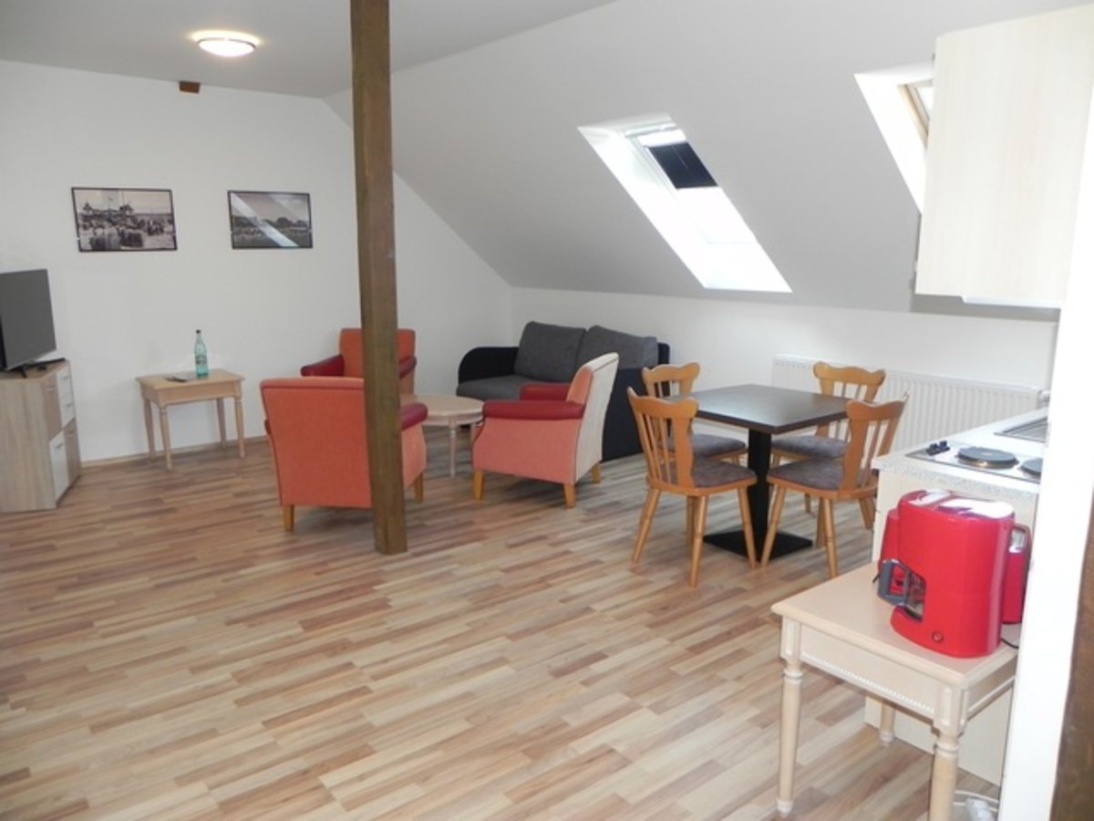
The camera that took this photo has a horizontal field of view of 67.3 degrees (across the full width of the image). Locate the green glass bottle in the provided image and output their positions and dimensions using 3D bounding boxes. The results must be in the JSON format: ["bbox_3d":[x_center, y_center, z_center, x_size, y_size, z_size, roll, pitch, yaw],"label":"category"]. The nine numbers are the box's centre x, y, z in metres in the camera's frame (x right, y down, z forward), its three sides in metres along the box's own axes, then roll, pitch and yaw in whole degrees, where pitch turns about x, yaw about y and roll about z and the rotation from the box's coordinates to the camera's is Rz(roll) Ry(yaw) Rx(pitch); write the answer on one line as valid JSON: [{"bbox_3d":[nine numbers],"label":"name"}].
[{"bbox_3d":[-2.491,-0.410,5.915,0.085,0.335,0.085,-9,14,-38],"label":"green glass bottle"}]

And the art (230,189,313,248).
[{"bbox_3d":[-2.085,-1.442,6.254,0.621,0.413,0.022,-9,14,-38],"label":"art"}]

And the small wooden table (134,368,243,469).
[{"bbox_3d":[-2.563,0.069,5.999,0.640,0.590,0.530,-9,14,-39],"label":"small wooden table"}]

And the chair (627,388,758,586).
[{"bbox_3d":[0.717,0.327,3.968,0.510,0.880,0.430,-9,14,-38],"label":"chair"}]

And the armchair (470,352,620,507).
[{"bbox_3d":[-0.004,0.100,5.156,0.780,0.865,0.710,4,12,18],"label":"armchair"}]

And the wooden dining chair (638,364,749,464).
[{"bbox_3d":[0.859,0.208,4.581,0.430,0.876,0.510,-8,13,-34],"label":"wooden dining chair"}]

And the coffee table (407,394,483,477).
[{"bbox_3d":[-0.786,0.175,5.611,0.770,0.437,0.770,0,11,0],"label":"coffee table"}]

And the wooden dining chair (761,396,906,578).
[{"bbox_3d":[1.302,0.320,3.740,0.450,0.865,0.490,-7,13,-32],"label":"wooden dining chair"}]

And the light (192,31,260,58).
[{"bbox_3d":[-1.786,-2.028,4.584,0.330,0.100,0.330,-9,14,-38],"label":"light"}]

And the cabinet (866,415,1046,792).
[{"bbox_3d":[1.767,0.510,2.785,1.550,0.857,0.601,-9,14,-38],"label":"cabinet"}]

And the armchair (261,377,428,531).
[{"bbox_3d":[-1.098,0.199,4.647,0.710,0.865,0.780,1,11,3],"label":"armchair"}]

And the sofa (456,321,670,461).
[{"bbox_3d":[0.062,-0.212,6.690,0.920,0.880,1.720,-9,14,-38],"label":"sofa"}]

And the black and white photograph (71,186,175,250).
[{"bbox_3d":[-2.871,-1.301,5.628,0.616,0.407,0.022,-9,14,-38],"label":"black and white photograph"}]

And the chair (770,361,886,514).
[{"bbox_3d":[1.472,0.204,4.333,0.490,0.865,0.450,-10,15,-43],"label":"chair"}]

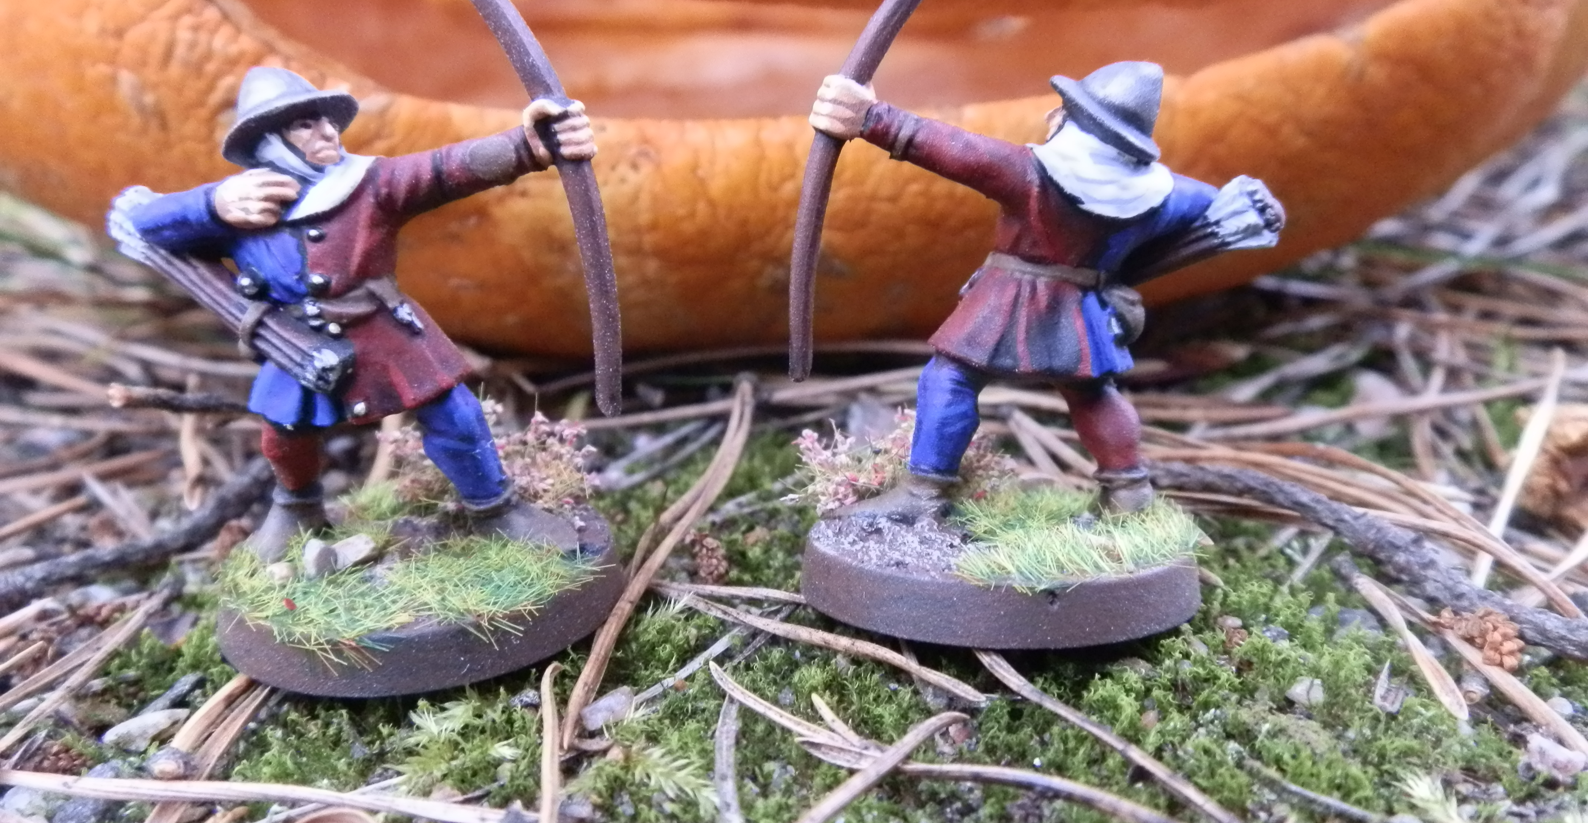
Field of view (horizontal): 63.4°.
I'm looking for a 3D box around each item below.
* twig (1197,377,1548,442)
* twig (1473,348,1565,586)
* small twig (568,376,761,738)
[{"bbox_3d":[0.059,0.000,0.128,0.048,0.002,0.002,-7,14,-25],"label":"twig"},{"bbox_3d":[0.062,0.003,0.108,0.002,0.002,0.053,8,24,34],"label":"twig"},{"bbox_3d":[-0.008,0.007,0.094,0.004,0.003,0.065,0,17,6],"label":"small twig"}]

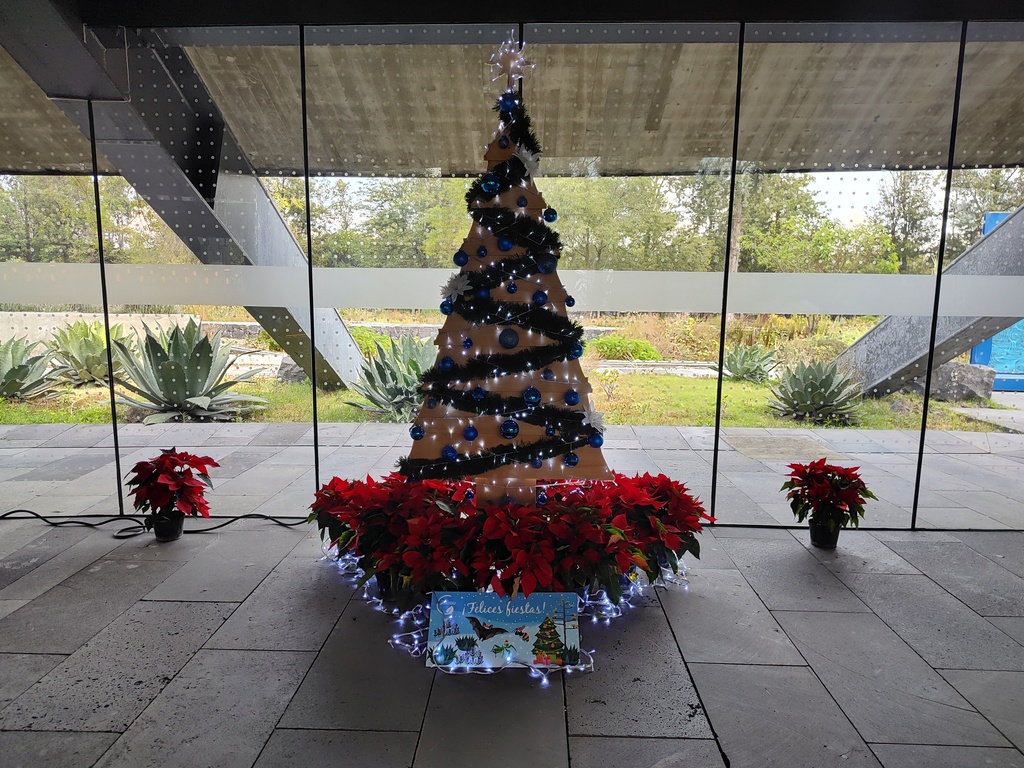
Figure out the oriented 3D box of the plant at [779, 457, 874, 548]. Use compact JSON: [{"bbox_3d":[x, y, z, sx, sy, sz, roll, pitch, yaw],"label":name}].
[{"bbox_3d":[1.799,0.677,3.840,0.513,0.489,0.484,1,8,2],"label":"plant"}]

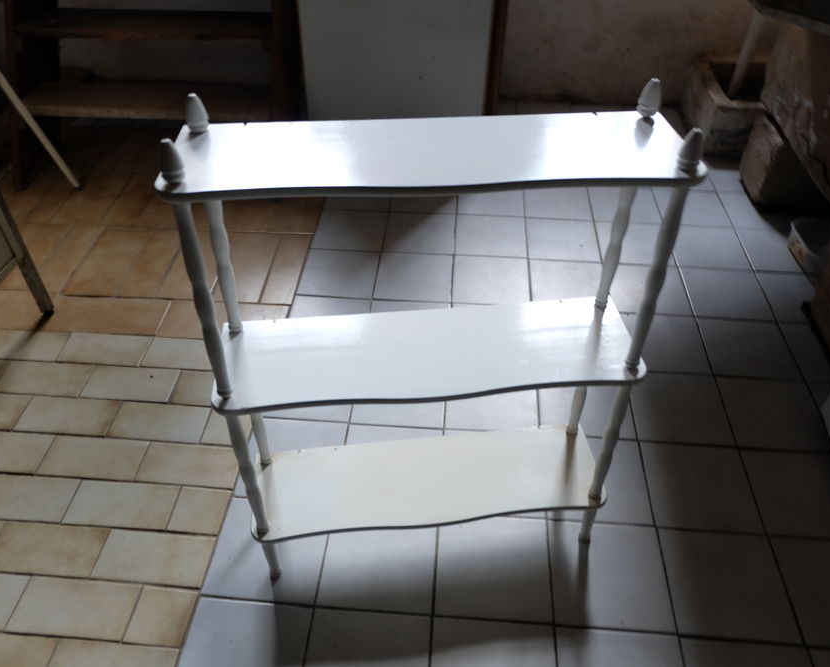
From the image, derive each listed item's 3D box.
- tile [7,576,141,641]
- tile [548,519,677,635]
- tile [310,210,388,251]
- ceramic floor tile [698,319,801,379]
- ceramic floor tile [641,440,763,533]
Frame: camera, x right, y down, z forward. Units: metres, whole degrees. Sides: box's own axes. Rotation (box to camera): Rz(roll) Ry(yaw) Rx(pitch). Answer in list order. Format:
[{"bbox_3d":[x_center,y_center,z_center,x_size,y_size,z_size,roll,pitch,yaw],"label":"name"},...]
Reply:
[{"bbox_3d":[-0.576,0.469,1.133,0.198,0.009,0.097,3,44,3],"label":"tile"},{"bbox_3d":[0.342,0.429,1.183,0.199,0.010,0.195,3,44,3],"label":"tile"},{"bbox_3d":[-0.185,-0.299,1.935,0.199,0.009,0.199,3,44,3],"label":"tile"},{"bbox_3d":[0.795,0.039,1.596,0.194,0.010,0.194,3,44,3],"label":"ceramic floor tile"},{"bbox_3d":[0.559,0.302,1.313,0.198,0.009,0.198,3,43,4],"label":"ceramic floor tile"}]

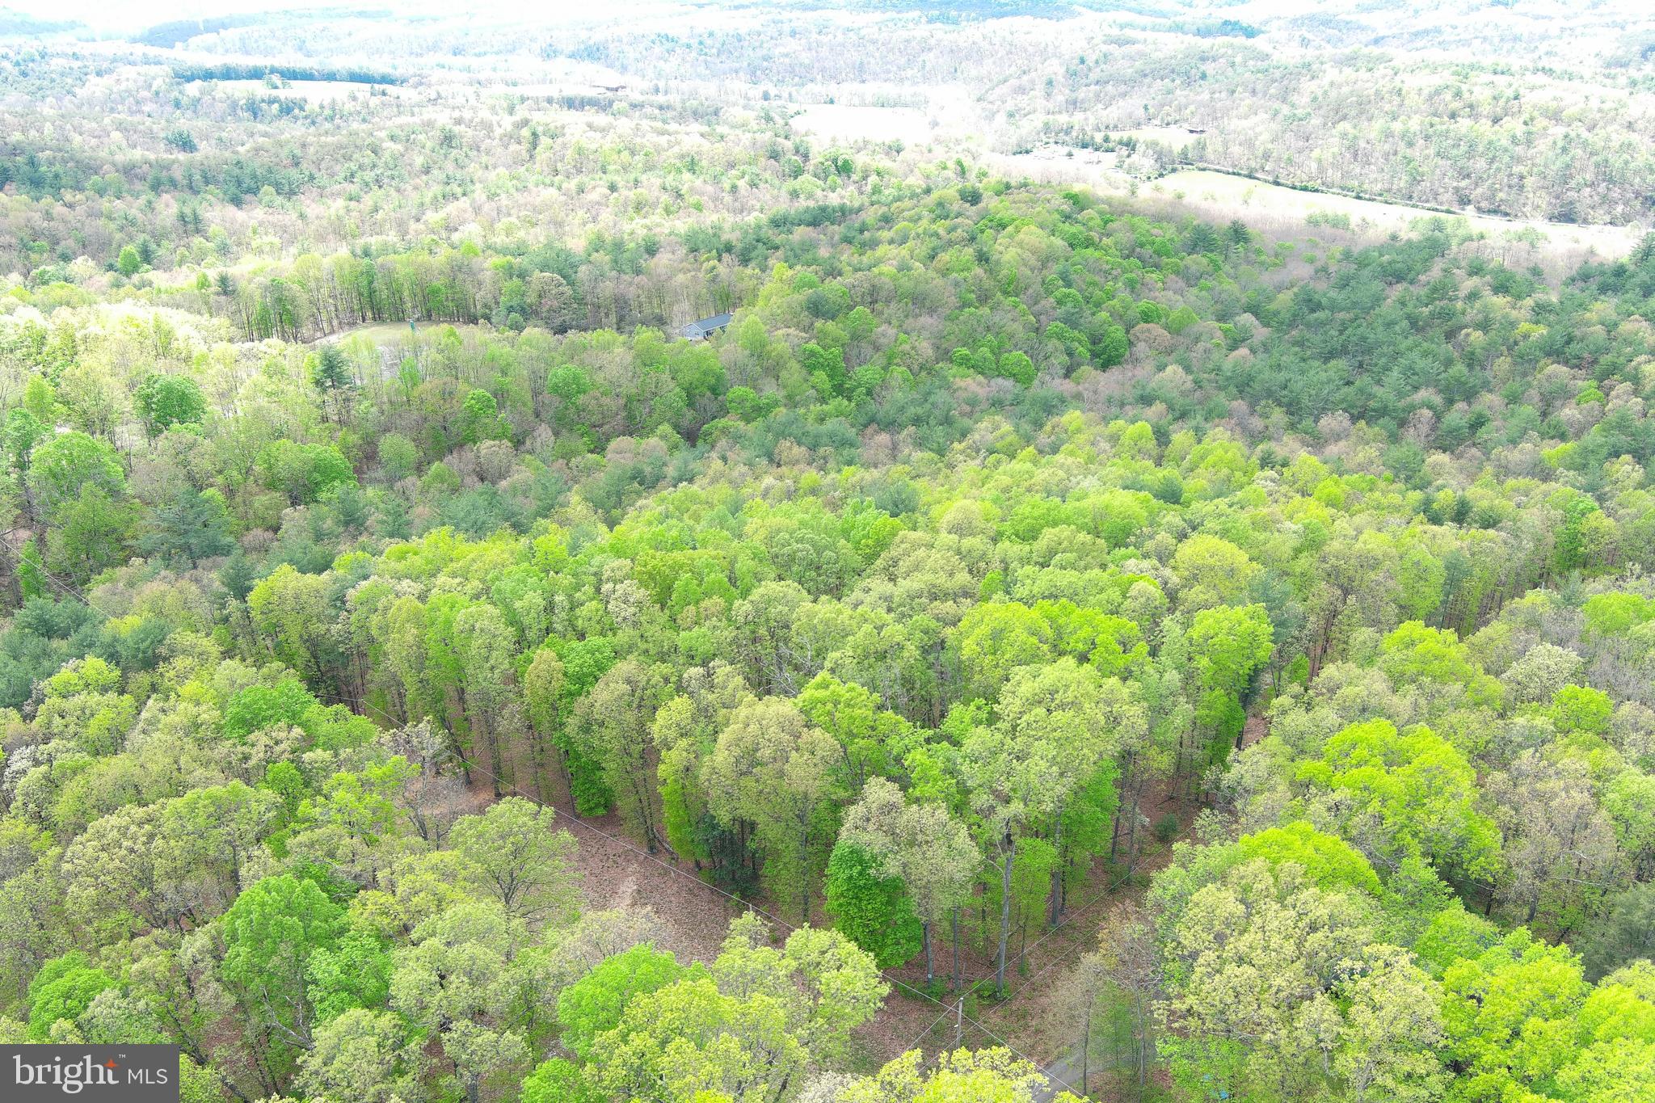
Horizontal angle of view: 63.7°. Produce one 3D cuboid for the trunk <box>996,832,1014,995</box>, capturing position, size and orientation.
[{"bbox_3d":[11.697,23.859,87.005,0.600,13.420,0.600,0,27,0],"label":"trunk"}]

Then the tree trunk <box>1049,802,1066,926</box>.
[{"bbox_3d":[16.285,22.048,93.521,0.580,10.850,0.580,0,27,0],"label":"tree trunk"}]

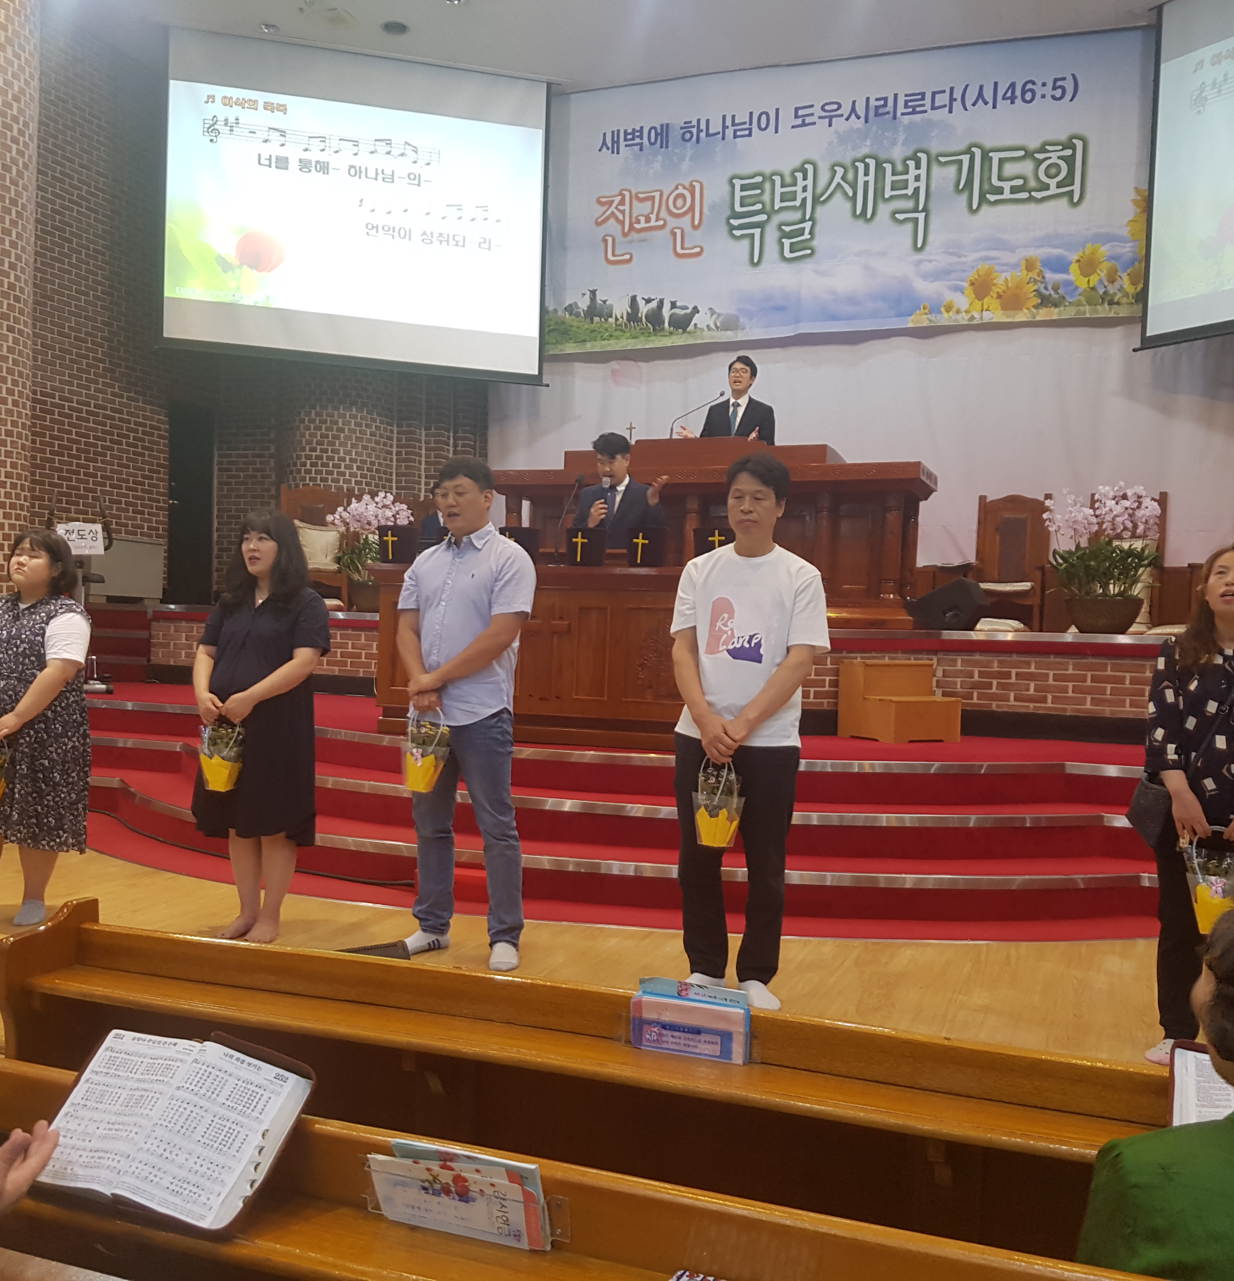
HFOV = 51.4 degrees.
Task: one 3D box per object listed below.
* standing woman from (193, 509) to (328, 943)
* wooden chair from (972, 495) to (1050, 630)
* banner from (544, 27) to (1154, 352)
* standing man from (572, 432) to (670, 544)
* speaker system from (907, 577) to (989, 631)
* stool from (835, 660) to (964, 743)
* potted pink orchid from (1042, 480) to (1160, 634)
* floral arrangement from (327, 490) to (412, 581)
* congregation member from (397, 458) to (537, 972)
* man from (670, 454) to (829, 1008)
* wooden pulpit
[{"bbox_3d":[-1.358,0.310,4.830,0.490,1.611,0.420,2,2,22],"label":"standing woman"},{"bbox_3d":[3.232,-0.626,10.550,0.610,1.130,0.600,3,1,30],"label":"wooden chair"},{"bbox_3d":[1.695,-3.623,10.581,5.142,2.245,0.050,2,2,19],"label":"banner"},{"bbox_3d":[-0.004,-0.309,6.800,0.500,1.640,0.420,2,1,15],"label":"standing man"},{"bbox_3d":[2.003,-0.222,7.750,0.430,0.330,0.450,3,1,30],"label":"speaker system"},{"bbox_3d":[1.529,0.329,6.929,0.435,0.410,0.410,0,2,-28],"label":"stool"},{"bbox_3d":[2.640,-0.440,6.990,0.600,0.810,0.550,2,2,18],"label":"potted pink orchid"},{"bbox_3d":[-1.813,-0.761,9.500,0.640,0.660,0.550,3,1,24],"label":"floral arrangement"},{"bbox_3d":[-0.530,0.244,4.530,0.480,1.764,0.420,2,1,22],"label":"congregation member"},{"bbox_3d":[0.435,0.284,4.184,0.530,1.787,0.380,2,2,16],"label":"man"},{"bbox_3d":[0.324,-0.359,7.223,2.649,1.709,2.259,2,2,17],"label":"wooden pulpit"}]

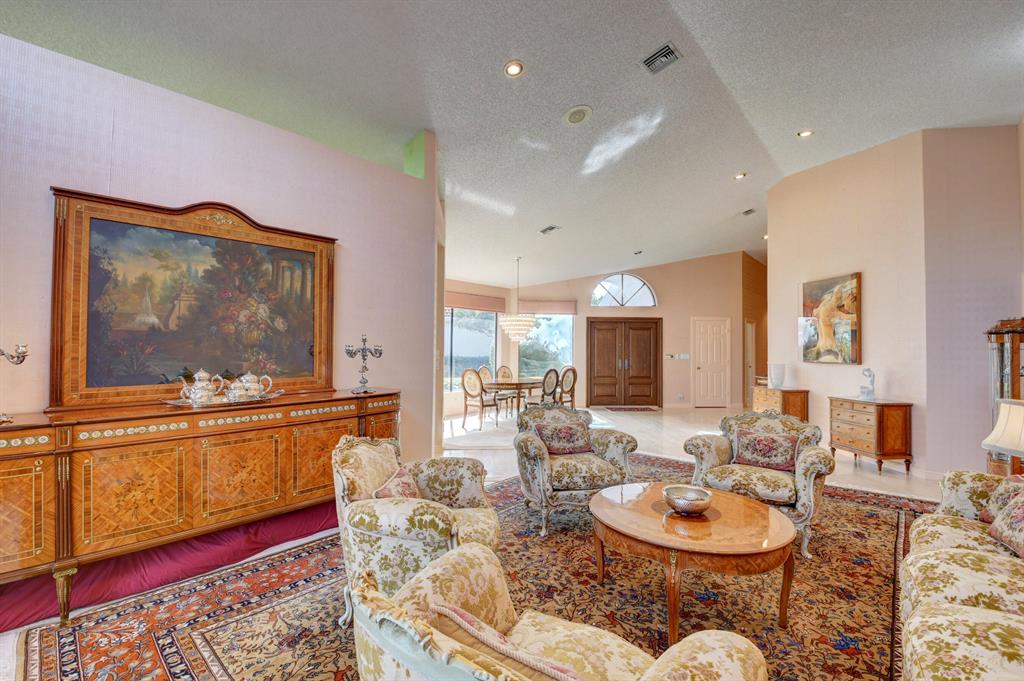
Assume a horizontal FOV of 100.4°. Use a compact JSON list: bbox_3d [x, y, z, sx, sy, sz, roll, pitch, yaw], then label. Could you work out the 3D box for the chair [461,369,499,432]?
[{"bbox_3d":[-0.554,0.999,7.344,0.540,1.010,0.570,-1,-1,37],"label":"chair"}]

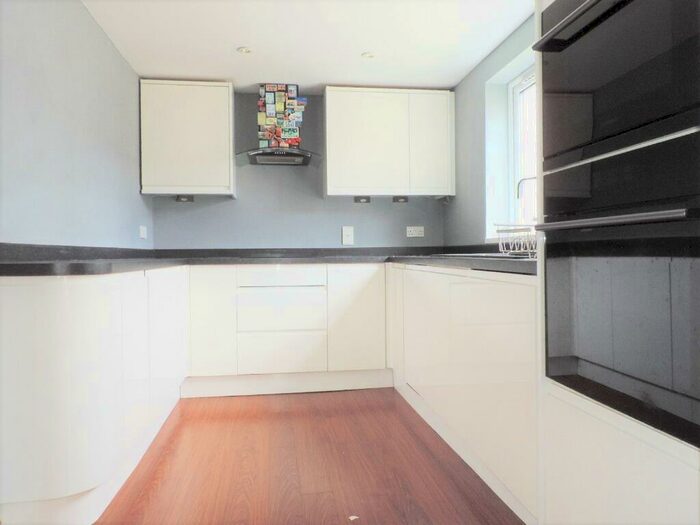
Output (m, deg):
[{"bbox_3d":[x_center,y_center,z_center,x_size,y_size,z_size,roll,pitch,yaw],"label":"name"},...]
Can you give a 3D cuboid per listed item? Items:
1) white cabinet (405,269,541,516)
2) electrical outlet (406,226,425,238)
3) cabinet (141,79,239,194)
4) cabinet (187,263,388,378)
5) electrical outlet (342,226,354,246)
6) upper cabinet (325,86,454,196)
[{"bbox_3d":[0.731,0.383,2.253,0.574,0.720,1.595,-1,1,-8],"label":"white cabinet"},{"bbox_3d":[0.537,-0.247,3.946,0.146,0.087,0.015,-1,1,-8],"label":"electrical outlet"},{"bbox_3d":[-1.158,-0.875,3.557,0.612,0.783,0.322,-1,1,-8],"label":"cabinet"},{"bbox_3d":[-0.434,0.370,3.528,1.300,0.720,0.590,-1,1,-8],"label":"cabinet"},{"bbox_3d":[-0.009,-0.211,3.872,0.082,0.150,0.020,-1,1,-8],"label":"electrical outlet"},{"bbox_3d":[0.292,-0.890,3.748,0.962,0.783,0.322,-1,1,-8],"label":"upper cabinet"}]

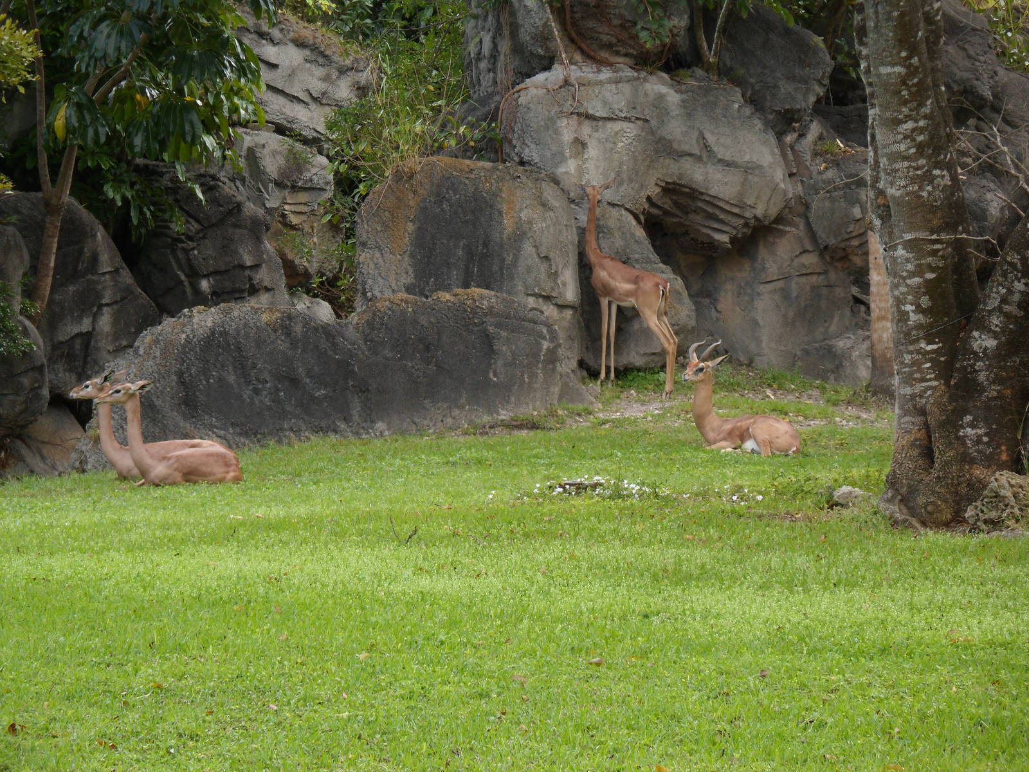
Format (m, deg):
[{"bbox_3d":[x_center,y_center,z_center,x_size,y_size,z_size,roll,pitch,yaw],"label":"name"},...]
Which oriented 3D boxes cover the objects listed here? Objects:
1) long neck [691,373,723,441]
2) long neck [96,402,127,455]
[{"bbox_3d":[1.308,0.150,40.500,0.210,0.475,0.130,0,2,-12],"label":"long neck"},{"bbox_3d":[-2.556,0.268,38.000,0.195,0.350,0.110,0,2,0],"label":"long neck"}]

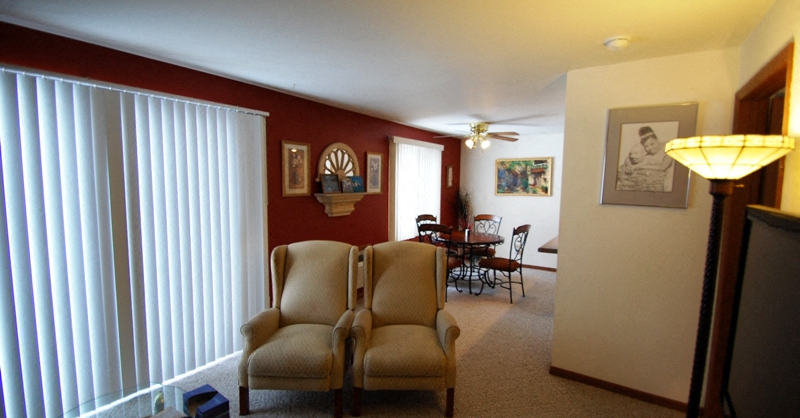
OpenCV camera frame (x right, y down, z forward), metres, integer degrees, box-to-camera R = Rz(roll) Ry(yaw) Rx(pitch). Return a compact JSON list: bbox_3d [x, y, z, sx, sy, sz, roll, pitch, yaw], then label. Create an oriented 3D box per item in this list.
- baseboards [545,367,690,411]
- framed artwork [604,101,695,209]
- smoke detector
[{"bbox_3d":[1.633,1.363,2.529,0.920,0.066,0.020,4,6,35],"label":"baseboards"},{"bbox_3d":[1.696,-0.359,2.299,0.490,0.685,0.025,4,6,36],"label":"framed artwork"},{"bbox_3d":[1.281,-0.970,1.960,0.135,0.040,0.135,4,6,36],"label":"smoke detector"}]

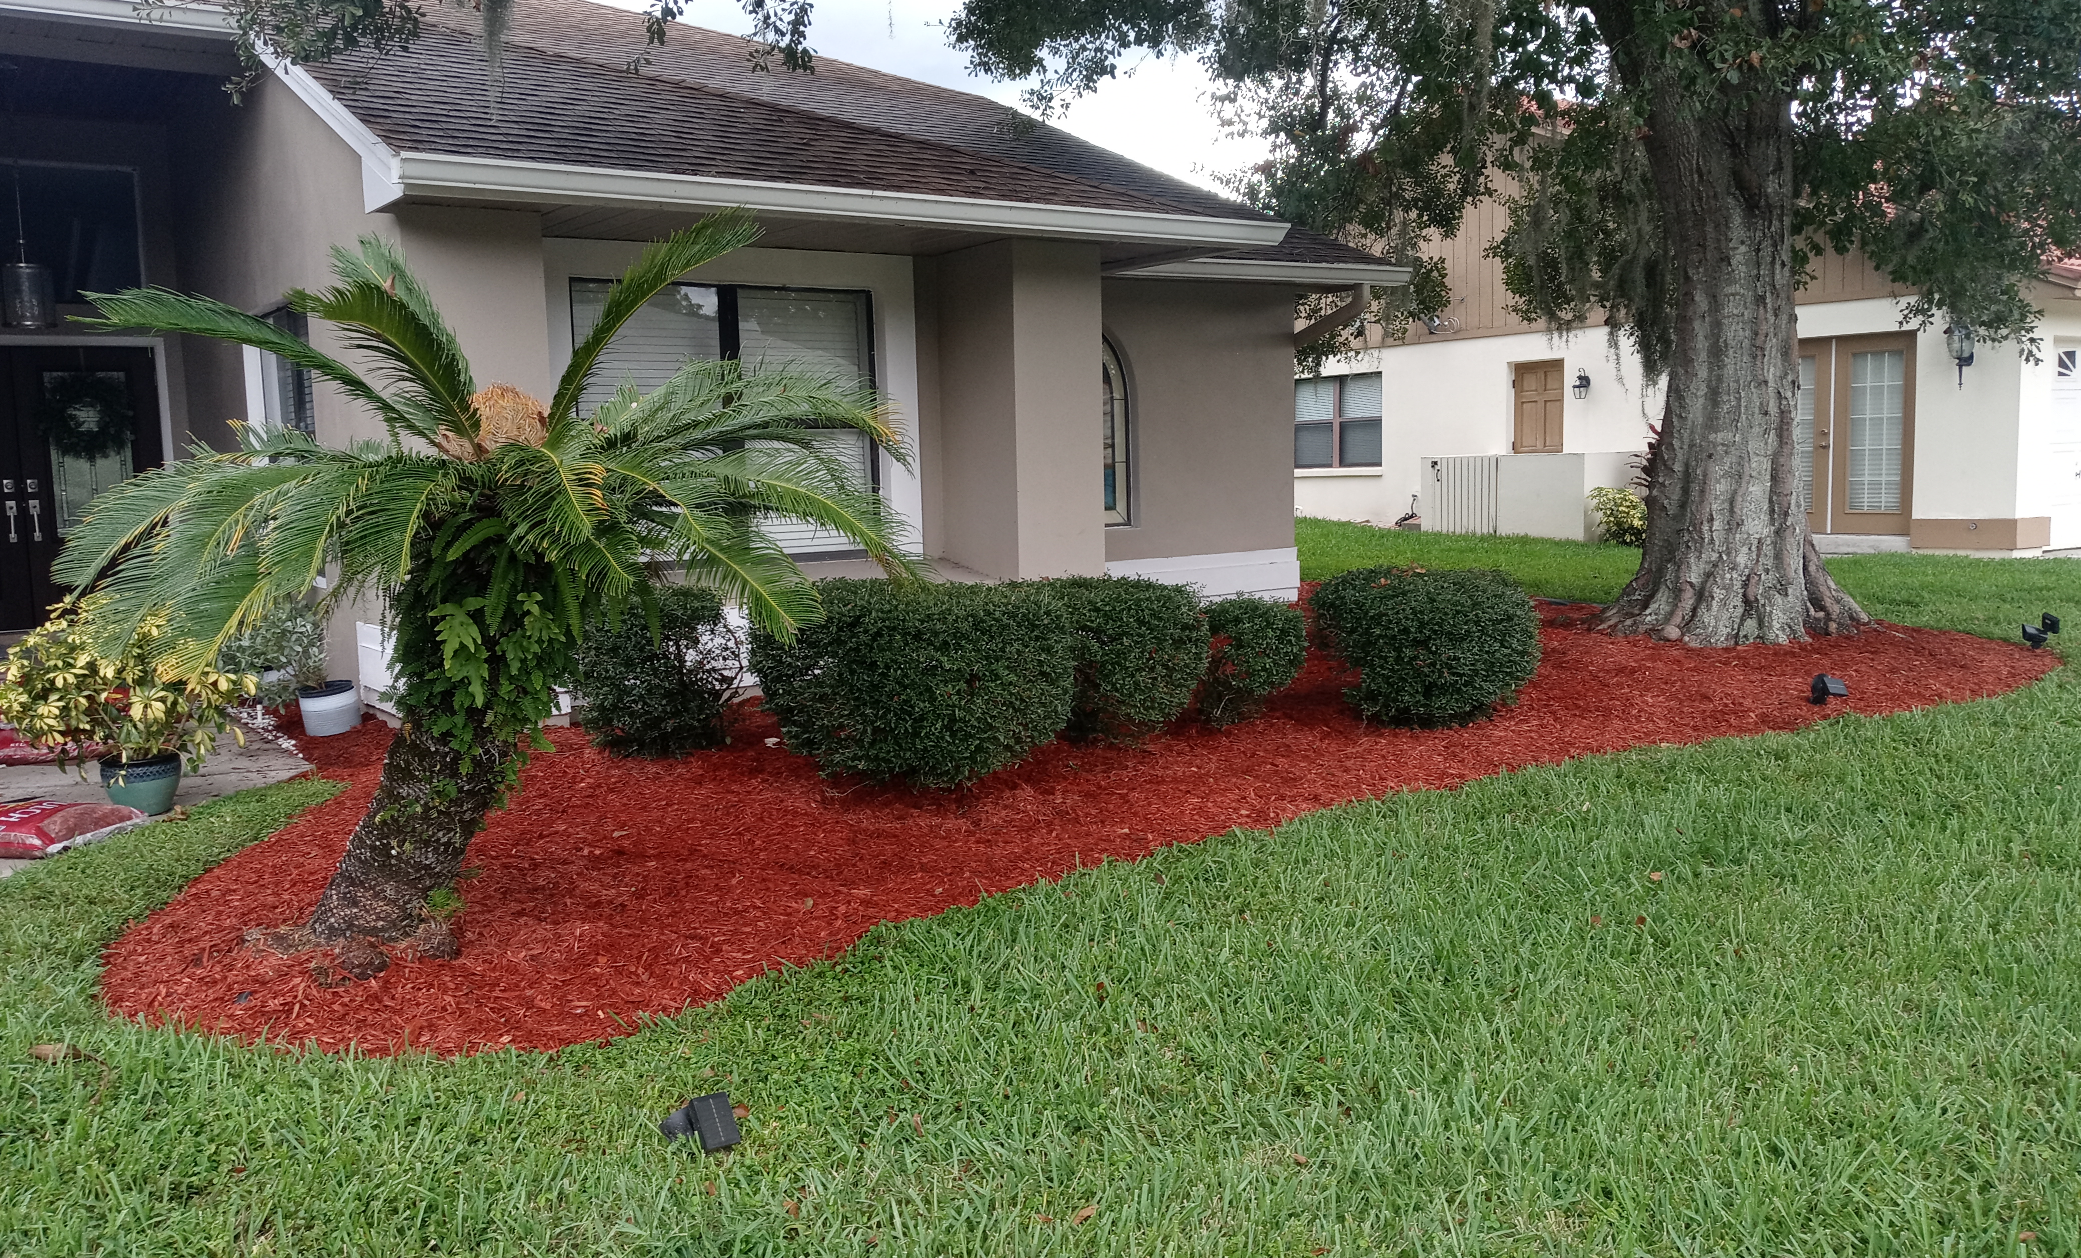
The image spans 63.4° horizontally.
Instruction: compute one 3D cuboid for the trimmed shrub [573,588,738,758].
[{"bbox_3d":[-1.710,0.170,7.520,0.780,0.720,0.760,-6,8,-36],"label":"trimmed shrub"}]

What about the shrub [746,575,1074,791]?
[{"bbox_3d":[-0.540,0.200,7.060,1.250,0.760,1.150,-6,8,-36],"label":"shrub"}]

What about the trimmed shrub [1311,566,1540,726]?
[{"bbox_3d":[1.860,0.070,8.160,1.070,0.700,1.020,-1,6,0],"label":"trimmed shrub"}]

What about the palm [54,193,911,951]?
[{"bbox_3d":[-1.587,-0.137,4.863,2.450,2.030,2.250,-1,6,0],"label":"palm"}]

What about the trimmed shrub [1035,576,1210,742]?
[{"bbox_3d":[0.365,0.125,7.770,0.840,0.700,0.820,-1,6,0],"label":"trimmed shrub"}]

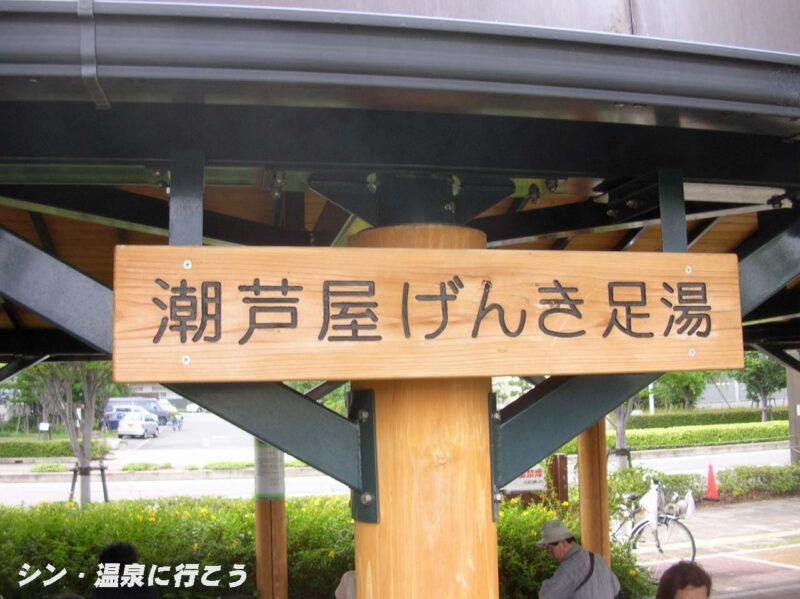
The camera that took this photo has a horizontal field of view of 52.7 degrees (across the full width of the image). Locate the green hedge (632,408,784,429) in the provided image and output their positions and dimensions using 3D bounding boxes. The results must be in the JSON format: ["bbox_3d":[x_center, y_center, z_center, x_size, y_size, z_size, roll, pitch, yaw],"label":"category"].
[{"bbox_3d":[12.300,4.874,32.000,8.600,0.950,1.000,1,-7,-22],"label":"green hedge"}]

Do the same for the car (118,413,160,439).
[{"bbox_3d":[-15.000,7.057,46.500,1.500,1.500,3.500,-1,-6,-3],"label":"car"}]

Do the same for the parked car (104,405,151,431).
[{"bbox_3d":[-18.900,8.121,56.000,1.720,1.750,4.500,-2,-6,-2],"label":"parked car"}]

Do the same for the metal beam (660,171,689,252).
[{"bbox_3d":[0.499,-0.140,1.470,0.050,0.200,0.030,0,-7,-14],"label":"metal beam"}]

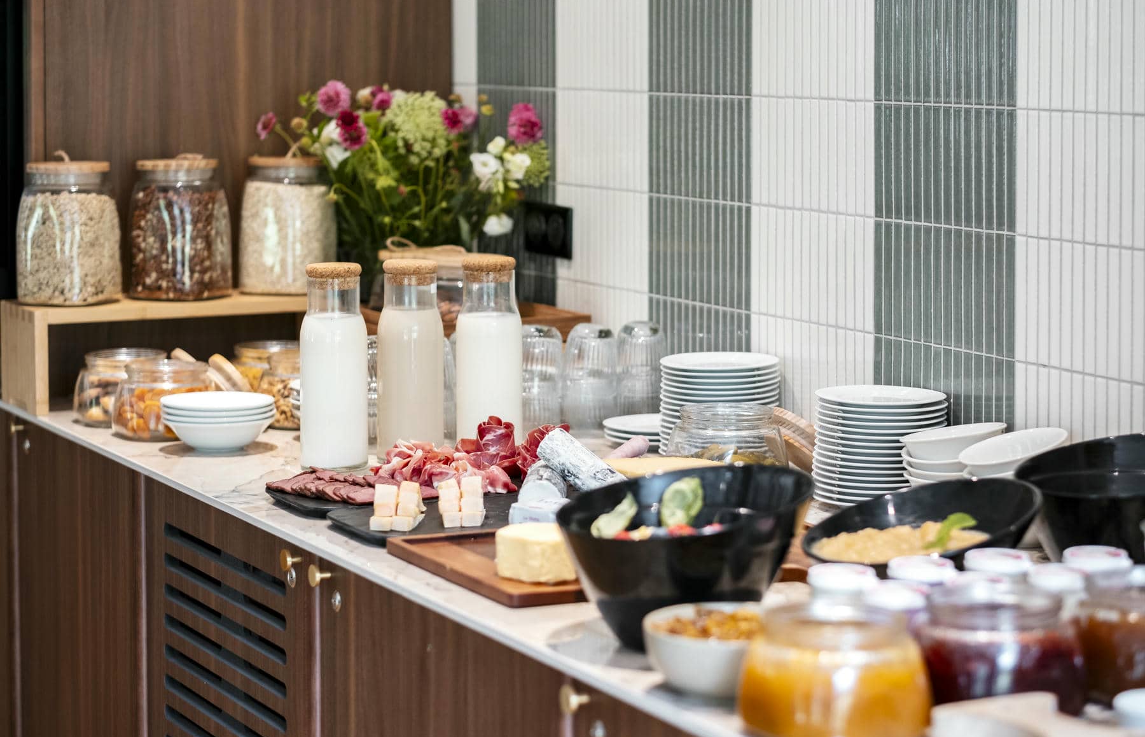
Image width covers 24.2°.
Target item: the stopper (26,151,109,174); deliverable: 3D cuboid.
[{"bbox_3d":[-0.779,-0.320,4.117,0.129,0.031,0.129,0,7,0],"label":"stopper"}]

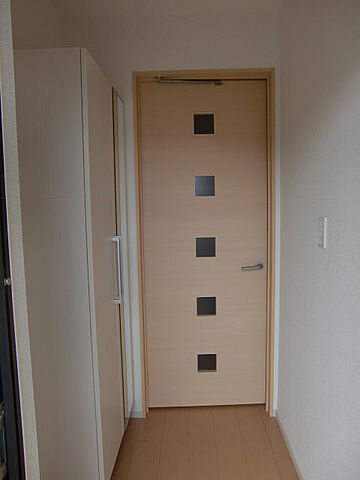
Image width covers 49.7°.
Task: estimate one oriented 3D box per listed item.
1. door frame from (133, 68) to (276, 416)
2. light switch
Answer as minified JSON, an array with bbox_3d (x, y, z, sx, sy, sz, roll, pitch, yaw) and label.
[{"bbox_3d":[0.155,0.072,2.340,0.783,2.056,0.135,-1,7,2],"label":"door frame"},{"bbox_3d":[0.547,-0.031,1.491,0.011,0.120,0.070,-1,7,2],"label":"light switch"}]

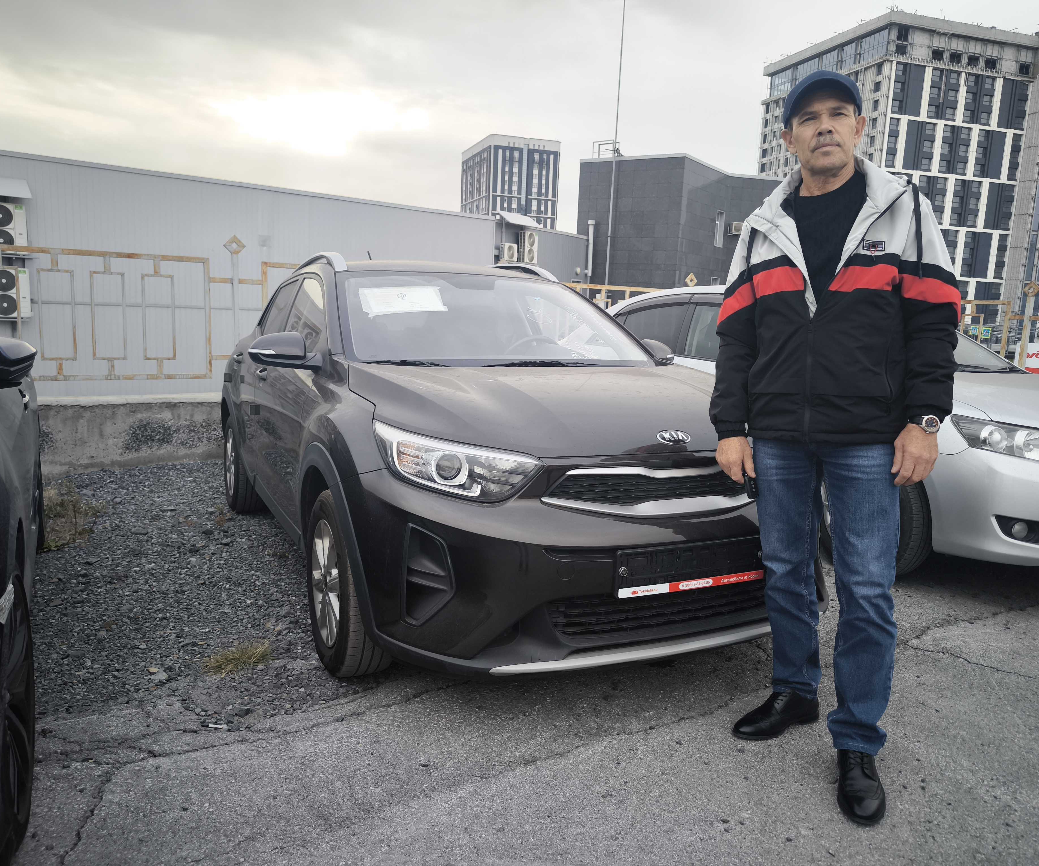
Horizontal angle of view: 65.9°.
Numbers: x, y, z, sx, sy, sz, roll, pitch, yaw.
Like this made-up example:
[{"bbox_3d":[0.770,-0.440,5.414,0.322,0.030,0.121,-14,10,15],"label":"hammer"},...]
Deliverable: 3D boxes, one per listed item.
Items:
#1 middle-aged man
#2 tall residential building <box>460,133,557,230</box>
[{"bbox_3d":[0.783,0.002,2.061,0.600,1.780,0.460,8,11,33],"label":"middle-aged man"},{"bbox_3d":[-5.004,-76.969,299.337,24.800,57.000,39.300,-1,10,-18],"label":"tall residential building"}]

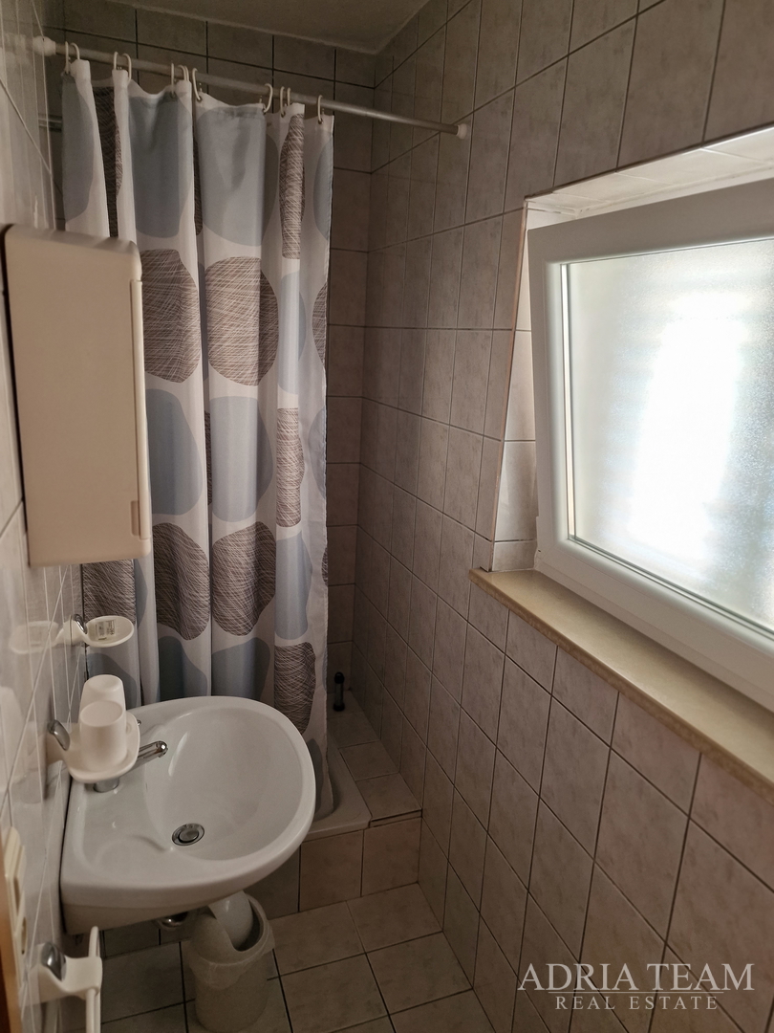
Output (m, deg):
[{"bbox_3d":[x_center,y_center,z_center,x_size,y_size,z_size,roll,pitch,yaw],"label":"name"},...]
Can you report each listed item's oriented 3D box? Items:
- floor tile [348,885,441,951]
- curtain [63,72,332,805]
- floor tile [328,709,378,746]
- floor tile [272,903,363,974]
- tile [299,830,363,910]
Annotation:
[{"bbox_3d":[0.020,1.262,2.162,0.248,0.010,0.200,-3,16,-20],"label":"floor tile"},{"bbox_3d":[-0.446,0.011,1.806,0.676,2.016,0.130,-3,16,-20],"label":"curtain"},{"bbox_3d":[-0.134,0.826,2.647,0.164,0.010,0.200,-3,16,-20],"label":"floor tile"},{"bbox_3d":[-0.217,1.274,2.075,0.257,0.010,0.200,-3,16,-20],"label":"floor tile"},{"bbox_3d":[-0.174,1.113,2.161,0.204,0.260,0.010,-3,16,-20],"label":"tile"}]

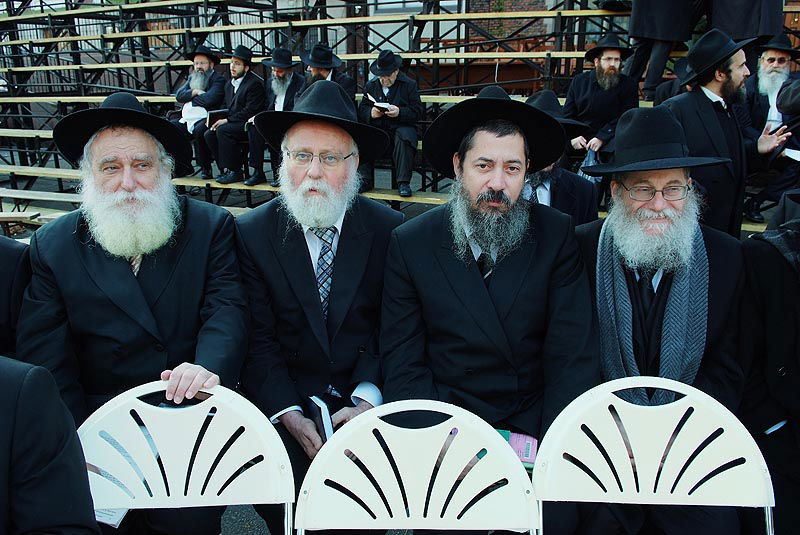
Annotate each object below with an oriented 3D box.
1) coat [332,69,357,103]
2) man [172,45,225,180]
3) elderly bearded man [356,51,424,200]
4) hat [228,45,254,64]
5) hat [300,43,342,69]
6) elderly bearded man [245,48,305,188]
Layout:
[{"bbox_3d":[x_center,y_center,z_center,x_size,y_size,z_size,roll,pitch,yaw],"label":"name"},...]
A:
[{"bbox_3d":[-0.622,-1.430,5.104,0.520,0.660,0.400,7,18,24],"label":"coat"},{"bbox_3d":[-1.912,-1.454,5.462,0.520,1.200,0.720,5,17,17],"label":"man"},{"bbox_3d":[-0.073,-1.225,4.956,0.540,1.170,0.720,3,17,12],"label":"elderly bearded man"},{"bbox_3d":[-1.441,-1.897,5.175,0.290,0.135,0.320,13,10,38],"label":"hat"},{"bbox_3d":[-0.677,-1.828,4.987,0.320,0.145,0.360,12,27,36],"label":"hat"},{"bbox_3d":[-1.117,-1.356,5.230,0.520,1.200,0.740,7,18,23],"label":"elderly bearded man"}]

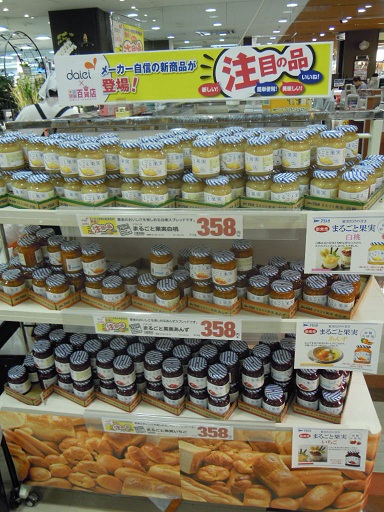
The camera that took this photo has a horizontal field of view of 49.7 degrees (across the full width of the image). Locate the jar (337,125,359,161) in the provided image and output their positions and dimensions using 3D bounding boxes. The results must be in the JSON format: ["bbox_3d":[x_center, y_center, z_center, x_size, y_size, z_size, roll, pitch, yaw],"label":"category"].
[{"bbox_3d":[0.445,-0.328,1.197,0.072,0.091,0.072,1,22,8],"label":"jar"}]

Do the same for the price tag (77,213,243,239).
[{"bbox_3d":[-0.083,-0.072,1.040,0.420,0.064,0.005,1,26,8],"label":"price tag"}]

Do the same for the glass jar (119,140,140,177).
[{"bbox_3d":[-0.155,-0.256,1.089,0.072,0.091,0.072,-2,22,1],"label":"glass jar"}]

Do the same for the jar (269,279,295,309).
[{"bbox_3d":[0.280,0.130,1.290,0.076,0.091,0.076,4,26,16],"label":"jar"}]

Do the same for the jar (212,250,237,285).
[{"bbox_3d":[0.097,0.036,1.240,0.072,0.091,0.072,-2,23,1],"label":"jar"}]

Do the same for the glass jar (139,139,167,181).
[{"bbox_3d":[-0.108,-0.266,1.157,0.076,0.091,0.076,-3,25,1],"label":"glass jar"}]

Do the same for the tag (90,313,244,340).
[{"bbox_3d":[-0.086,0.236,1.371,0.500,0.076,0.004,1,25,11],"label":"tag"}]

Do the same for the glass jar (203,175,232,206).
[{"bbox_3d":[0.068,-0.162,1.098,0.072,0.091,0.072,-2,23,1],"label":"glass jar"}]

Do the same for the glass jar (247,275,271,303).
[{"bbox_3d":[0.210,0.115,1.293,0.072,0.093,0.072,-2,25,1],"label":"glass jar"}]

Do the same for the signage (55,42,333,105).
[{"bbox_3d":[-0.013,-0.569,1.310,0.873,0.152,0.010,1,18,8],"label":"signage"}]

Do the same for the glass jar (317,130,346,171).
[{"bbox_3d":[0.390,-0.297,1.157,0.076,0.091,0.076,-3,25,1],"label":"glass jar"}]

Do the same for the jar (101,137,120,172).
[{"bbox_3d":[-0.233,-0.290,1.199,0.072,0.091,0.072,-8,24,-14],"label":"jar"}]

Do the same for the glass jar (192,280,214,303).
[{"bbox_3d":[0.038,0.110,1.323,0.072,0.093,0.072,-2,25,1],"label":"glass jar"}]

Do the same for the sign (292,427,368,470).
[{"bbox_3d":[0.454,0.640,1.368,0.237,0.168,0.010,-1,19,8],"label":"sign"}]

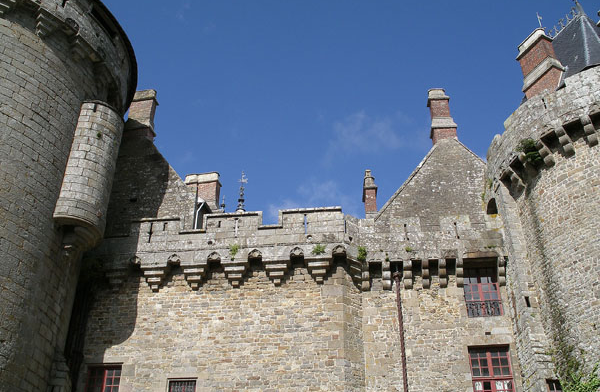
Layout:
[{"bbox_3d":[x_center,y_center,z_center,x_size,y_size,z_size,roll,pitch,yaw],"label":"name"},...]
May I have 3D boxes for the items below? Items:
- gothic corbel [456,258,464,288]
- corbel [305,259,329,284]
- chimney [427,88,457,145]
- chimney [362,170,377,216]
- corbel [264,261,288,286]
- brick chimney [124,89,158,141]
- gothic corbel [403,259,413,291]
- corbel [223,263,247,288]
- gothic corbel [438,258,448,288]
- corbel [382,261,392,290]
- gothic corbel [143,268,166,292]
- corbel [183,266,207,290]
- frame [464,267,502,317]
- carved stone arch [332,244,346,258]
[{"bbox_3d":[6.462,3.103,25.827,0.325,1.101,0.420,-3,-29,6],"label":"gothic corbel"},{"bbox_3d":[0.637,2.428,20.616,0.731,0.590,0.550,-3,-32,7],"label":"corbel"},{"bbox_3d":[6.618,-3.637,29.854,1.141,2.913,0.660,-2,-29,4],"label":"chimney"},{"bbox_3d":[3.536,0.105,31.888,0.677,2.643,0.950,-2,-29,4],"label":"chimney"},{"bbox_3d":[-0.714,2.518,20.770,0.767,0.613,0.550,-3,-32,7],"label":"corbel"},{"bbox_3d":[-7.965,-3.968,32.368,1.375,2.989,0.600,-4,-29,7],"label":"brick chimney"},{"bbox_3d":[3.551,2.577,21.010,0.282,0.771,0.600,-3,-32,7],"label":"gothic corbel"},{"bbox_3d":[-2.068,2.600,20.930,0.740,0.613,0.550,-3,-32,7],"label":"corbel"},{"bbox_3d":[5.790,3.113,25.908,0.311,1.106,0.420,-3,-29,6],"label":"gothic corbel"},{"bbox_3d":[2.879,2.624,21.086,0.291,0.749,0.600,-3,-32,7],"label":"corbel"},{"bbox_3d":[-5.996,3.492,26.462,0.900,0.906,0.357,-4,-29,7],"label":"gothic corbel"},{"bbox_3d":[-3.412,2.692,21.082,0.743,0.638,0.550,-3,-32,7],"label":"corbel"},{"bbox_3d":[5.917,3.099,20.853,1.098,1.758,0.150,-3,-32,7],"label":"frame"},{"bbox_3d":[1.356,1.899,21.876,0.474,0.467,0.250,-3,-31,6],"label":"carved stone arch"}]

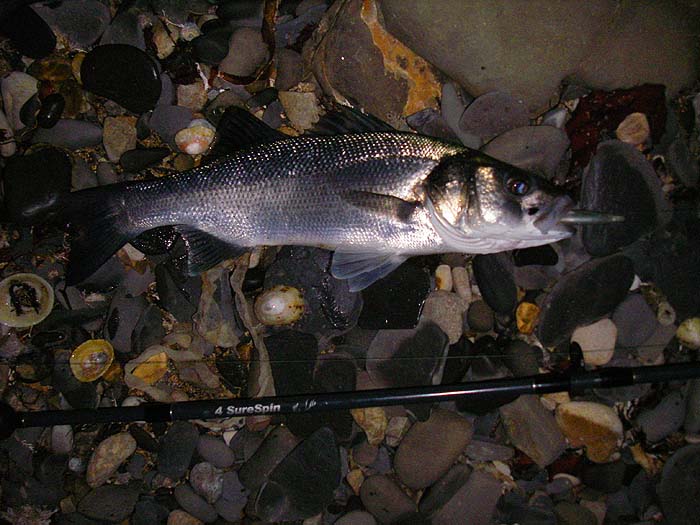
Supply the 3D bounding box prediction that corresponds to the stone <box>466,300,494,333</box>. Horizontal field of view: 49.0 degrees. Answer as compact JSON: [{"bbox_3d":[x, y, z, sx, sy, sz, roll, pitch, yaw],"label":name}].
[{"bbox_3d":[0.118,0.049,0.692,0.025,0.016,0.028,4,81,1],"label":"stone"}]

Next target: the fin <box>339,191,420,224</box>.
[{"bbox_3d":[0.024,-0.047,0.640,0.065,0.010,0.019,10,81,2],"label":"fin"}]

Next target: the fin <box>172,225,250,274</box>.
[{"bbox_3d":[-0.125,-0.010,0.684,0.067,0.010,0.038,16,75,4],"label":"fin"}]

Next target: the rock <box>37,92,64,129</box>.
[{"bbox_3d":[-0.287,-0.145,0.736,0.022,0.014,0.036,23,81,4],"label":"rock"}]

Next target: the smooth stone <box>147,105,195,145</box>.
[{"bbox_3d":[-0.172,-0.131,0.733,0.044,0.021,0.043,24,81,4],"label":"smooth stone"}]

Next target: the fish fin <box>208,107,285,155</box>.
[{"bbox_3d":[-0.095,-0.120,0.711,0.070,0.010,0.043,-18,75,-5],"label":"fish fin"}]

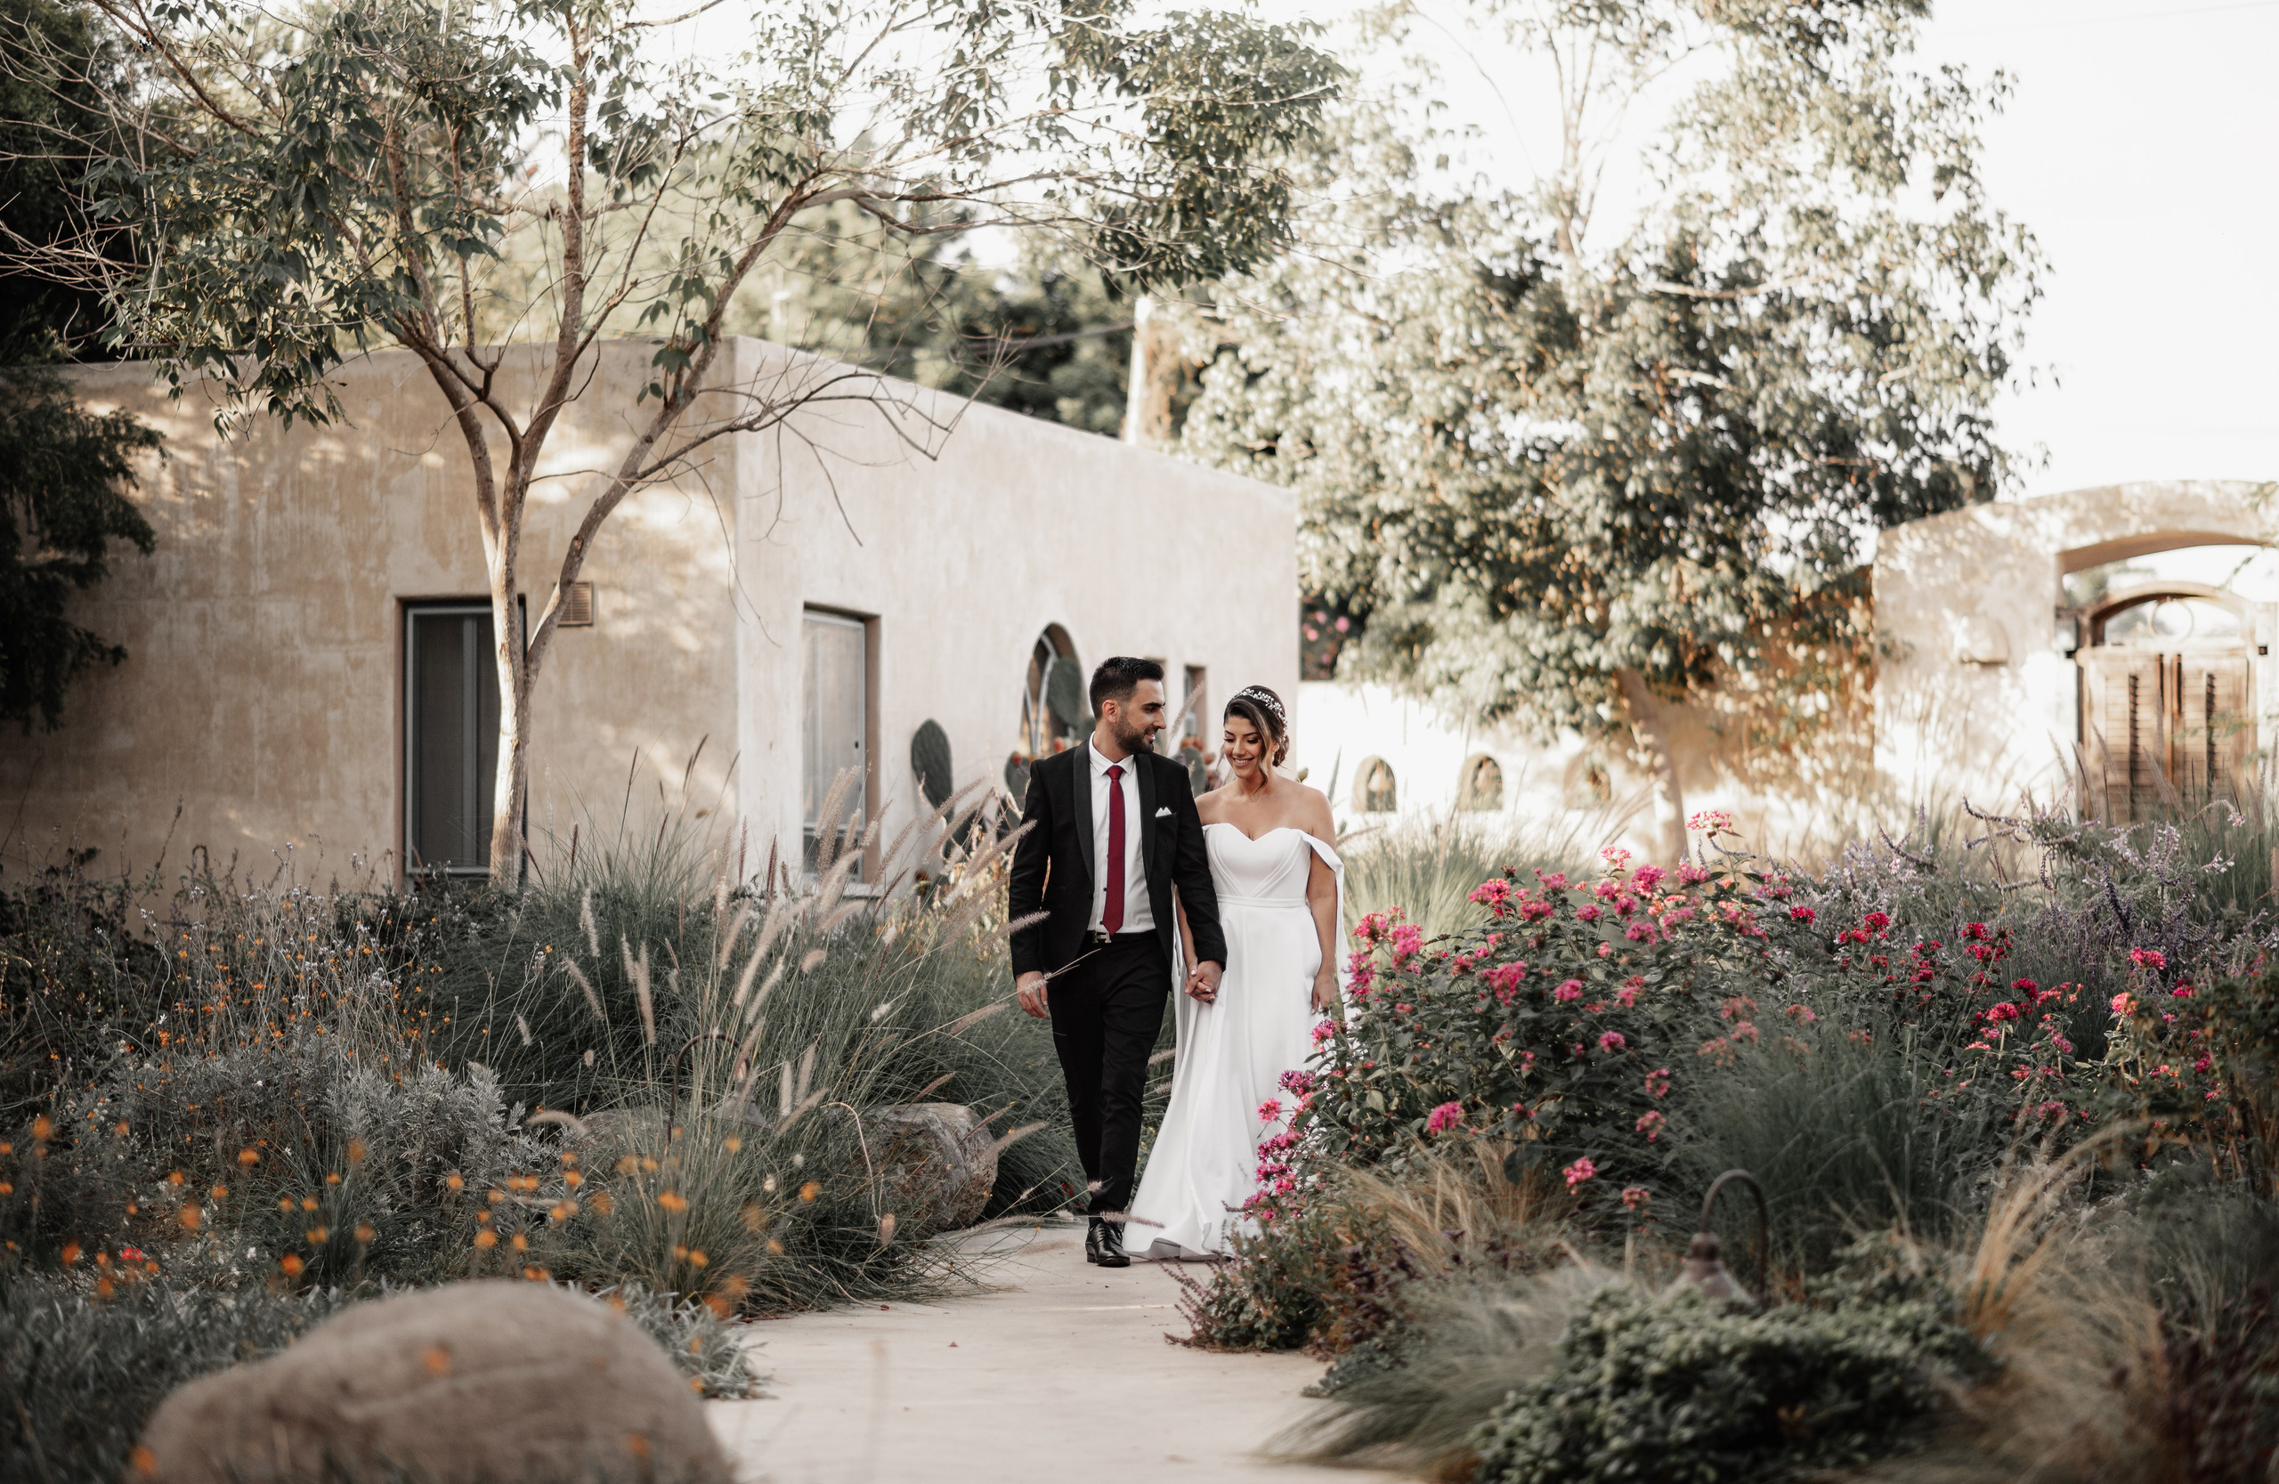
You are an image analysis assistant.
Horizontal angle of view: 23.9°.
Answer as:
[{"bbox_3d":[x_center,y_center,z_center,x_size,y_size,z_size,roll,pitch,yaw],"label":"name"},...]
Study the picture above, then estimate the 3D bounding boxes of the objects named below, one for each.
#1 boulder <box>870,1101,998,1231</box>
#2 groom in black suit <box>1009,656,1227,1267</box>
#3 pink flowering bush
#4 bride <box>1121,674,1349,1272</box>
[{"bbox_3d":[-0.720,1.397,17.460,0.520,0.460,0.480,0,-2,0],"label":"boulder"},{"bbox_3d":[-0.070,0.655,15.967,0.640,1.790,0.480,0,-2,-3],"label":"groom in black suit"},{"bbox_3d":[1.120,0.877,15.078,1.400,1.080,1.200,0,-2,0],"label":"pink flowering bush"},{"bbox_3d":[0.300,0.699,16.185,0.660,1.720,0.620,0,-2,11],"label":"bride"}]

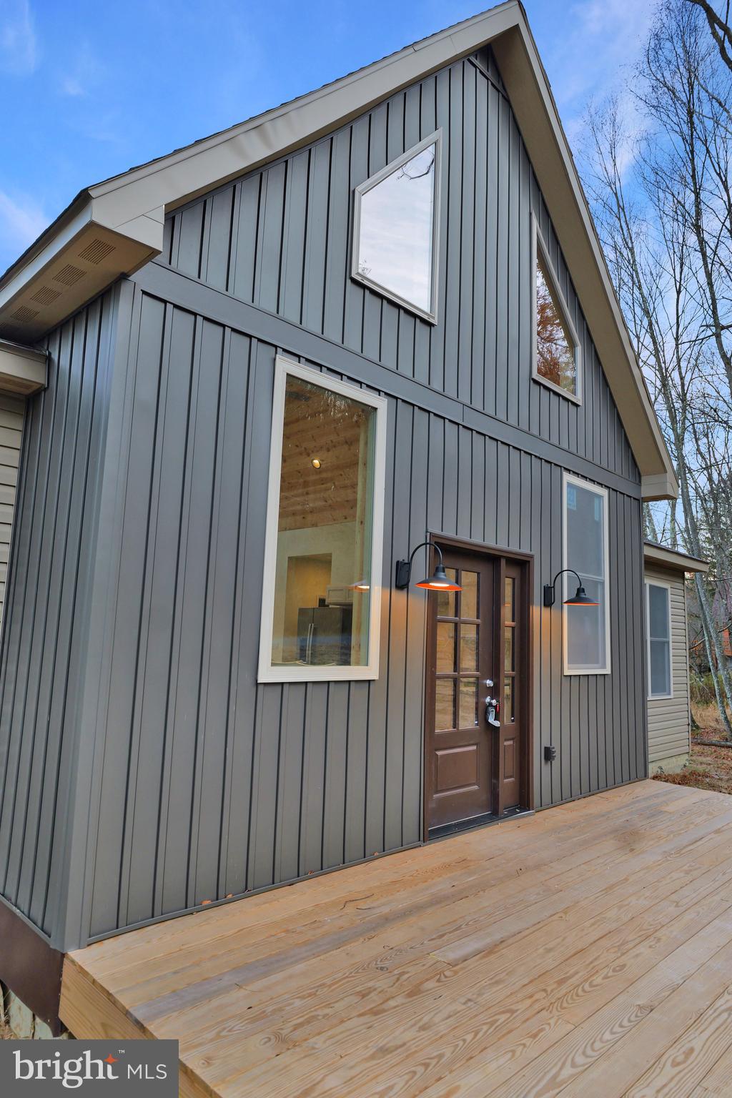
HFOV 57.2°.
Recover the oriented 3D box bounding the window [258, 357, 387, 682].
[{"bbox_3d":[-0.222,-0.145,4.169,0.080,1.900,0.960,-6,-11,44],"label":"window"}]

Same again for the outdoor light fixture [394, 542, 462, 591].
[{"bbox_3d":[0.421,0.108,4.460,0.475,0.320,0.310,-6,-11,44],"label":"outdoor light fixture"}]

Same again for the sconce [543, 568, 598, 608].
[{"bbox_3d":[1.793,0.345,5.844,0.475,0.320,0.310,-6,-11,44],"label":"sconce"}]

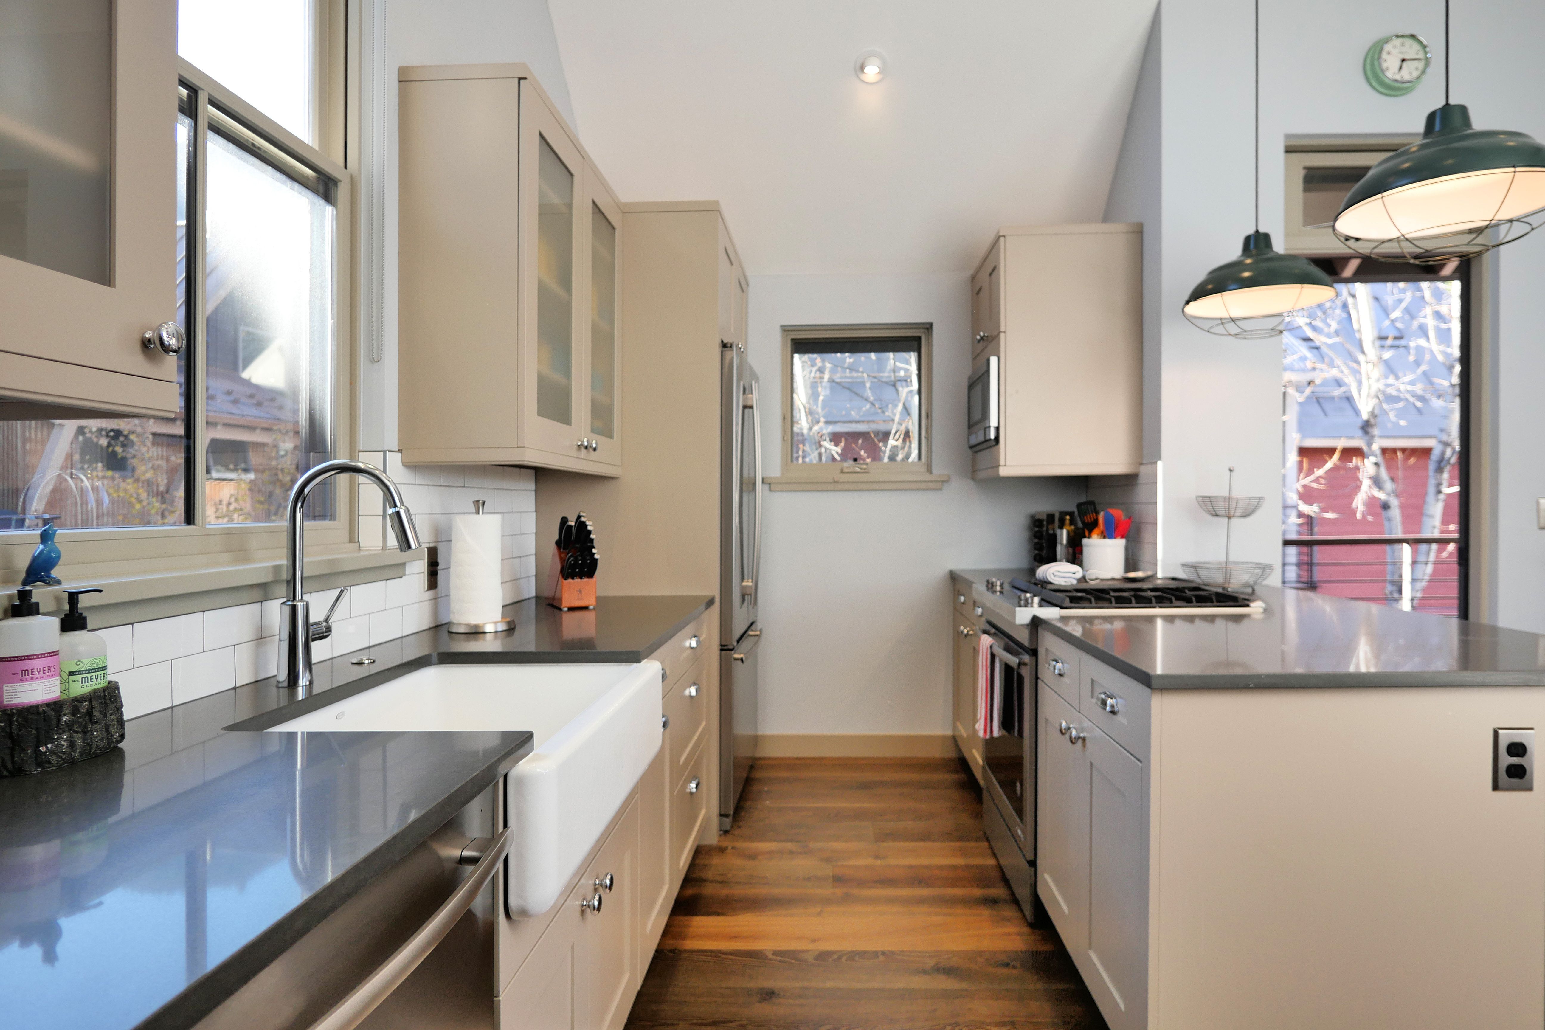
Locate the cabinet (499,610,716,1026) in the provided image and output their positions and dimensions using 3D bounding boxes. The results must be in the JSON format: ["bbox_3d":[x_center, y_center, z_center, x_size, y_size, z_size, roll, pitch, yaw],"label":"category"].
[{"bbox_3d":[-0.594,0.774,1.957,0.605,0.883,1.840,0,1,4],"label":"cabinet"}]

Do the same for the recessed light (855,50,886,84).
[{"bbox_3d":[0.405,-1.854,3.198,0.128,0.035,0.128,0,-44,4],"label":"recessed light"}]

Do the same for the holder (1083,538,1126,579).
[{"bbox_3d":[1.425,0.191,3.314,0.173,0.182,0.173,0,0,4],"label":"holder"}]

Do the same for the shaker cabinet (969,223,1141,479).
[{"bbox_3d":[1.234,-0.662,3.440,0.563,1.008,0.618,0,0,4],"label":"shaker cabinet"}]

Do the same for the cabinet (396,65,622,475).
[{"bbox_3d":[-0.746,-0.632,2.386,0.331,1.003,0.890,0,0,4],"label":"cabinet"}]

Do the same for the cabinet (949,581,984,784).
[{"bbox_3d":[1.207,0.764,3.496,0.615,0.883,0.800,0,1,4],"label":"cabinet"}]

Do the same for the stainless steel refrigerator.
[{"bbox_3d":[-0.428,0.283,3.379,0.720,1.820,0.910,0,1,4],"label":"stainless steel refrigerator"}]

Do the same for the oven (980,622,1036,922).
[{"bbox_3d":[1.117,0.803,2.691,0.698,0.880,0.752,0,0,4],"label":"oven"}]

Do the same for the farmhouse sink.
[{"bbox_3d":[-0.542,0.453,1.458,0.534,0.230,0.730,0,0,4],"label":"farmhouse sink"}]

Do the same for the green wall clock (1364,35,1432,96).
[{"bbox_3d":[2.491,-1.794,3.080,0.245,0.245,0.065,0,1,4],"label":"green wall clock"}]

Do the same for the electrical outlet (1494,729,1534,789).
[{"bbox_3d":[1.421,0.469,1.480,0.073,0.118,0.010,0,1,4],"label":"electrical outlet"}]

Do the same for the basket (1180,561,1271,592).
[{"bbox_3d":[1.755,0.248,2.979,0.340,0.100,0.340,0,1,4],"label":"basket"}]

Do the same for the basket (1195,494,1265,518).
[{"bbox_3d":[1.767,-0.033,2.983,0.234,0.093,0.234,0,0,4],"label":"basket"}]

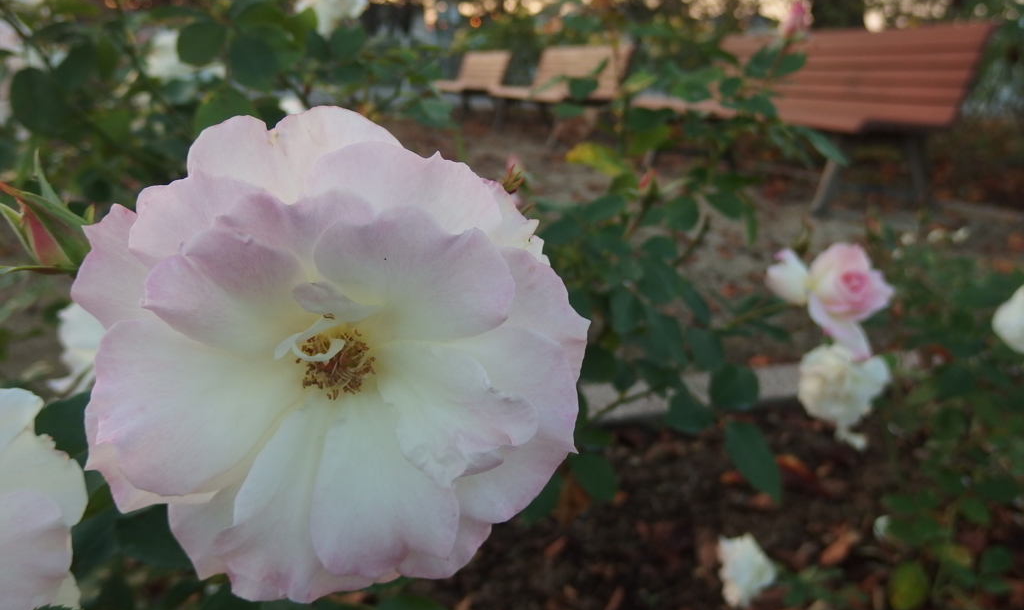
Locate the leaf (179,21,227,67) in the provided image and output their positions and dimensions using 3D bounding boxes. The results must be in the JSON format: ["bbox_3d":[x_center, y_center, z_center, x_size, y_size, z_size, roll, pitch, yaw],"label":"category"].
[{"bbox_3d":[-0.196,-0.166,0.470,0.032,0.028,0.014,-8,19,-20],"label":"leaf"}]

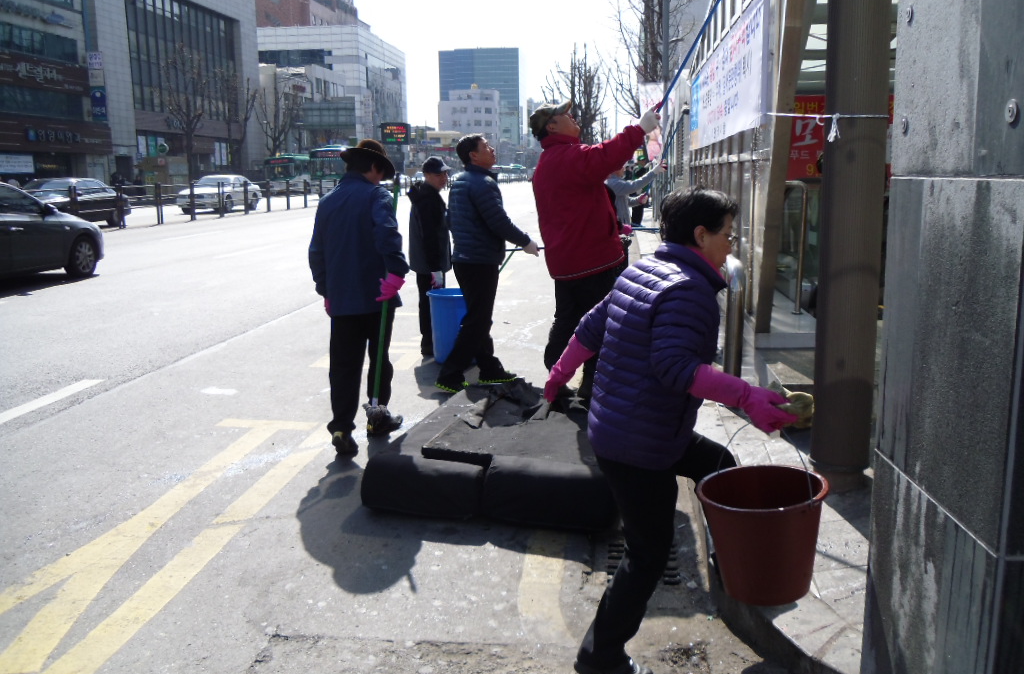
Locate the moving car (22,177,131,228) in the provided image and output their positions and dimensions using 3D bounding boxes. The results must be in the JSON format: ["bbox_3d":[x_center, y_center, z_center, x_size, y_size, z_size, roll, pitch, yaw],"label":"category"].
[{"bbox_3d":[-13.200,-3.900,26.800,1.820,1.450,4.700,1,10,6],"label":"moving car"}]

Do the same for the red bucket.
[{"bbox_3d":[0.663,0.522,2.400,0.330,0.275,0.330,-3,10,1],"label":"red bucket"}]

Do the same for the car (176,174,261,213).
[{"bbox_3d":[-11.163,-5.512,35.155,1.800,1.420,4.700,0,10,5],"label":"car"}]

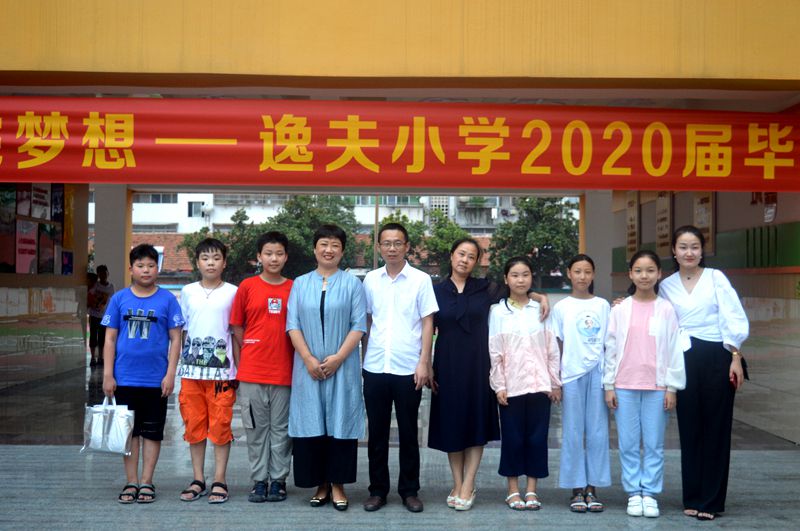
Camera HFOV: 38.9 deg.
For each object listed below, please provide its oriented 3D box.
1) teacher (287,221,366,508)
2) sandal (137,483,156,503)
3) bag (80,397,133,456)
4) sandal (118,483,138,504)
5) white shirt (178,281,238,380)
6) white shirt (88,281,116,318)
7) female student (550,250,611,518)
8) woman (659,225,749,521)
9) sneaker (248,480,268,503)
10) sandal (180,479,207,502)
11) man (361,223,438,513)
[{"bbox_3d":[-0.433,0.585,6.670,0.471,1.653,0.360,0,-1,-3],"label":"teacher"},{"bbox_3d":[-1.548,1.389,6.939,0.102,0.092,0.250,1,-1,-10],"label":"sandal"},{"bbox_3d":[-1.721,0.948,6.660,0.316,0.348,0.100,1,-1,-7],"label":"bag"},{"bbox_3d":[-1.657,1.388,6.921,0.102,0.092,0.250,1,-1,-5],"label":"sandal"},{"bbox_3d":[-1.163,0.405,6.982,0.385,0.613,0.250,1,-1,-6],"label":"white shirt"},{"bbox_3d":[-4.413,0.505,16.800,0.423,0.556,0.250,0,-1,-3],"label":"white shirt"},{"bbox_3d":[1.092,0.697,6.809,0.350,1.525,0.270,1,-1,1],"label":"female student"},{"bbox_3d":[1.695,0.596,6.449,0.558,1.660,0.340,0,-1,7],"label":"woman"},{"bbox_3d":[-0.863,1.359,6.834,0.100,0.103,0.260,0,-1,0],"label":"sneaker"},{"bbox_3d":[-1.260,1.362,6.864,0.097,0.090,0.250,0,-1,12],"label":"sandal"},{"bbox_3d":[0.005,0.597,6.797,0.460,1.703,0.300,1,-1,0],"label":"man"}]

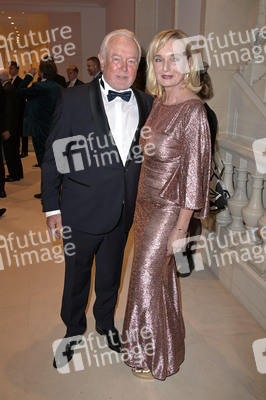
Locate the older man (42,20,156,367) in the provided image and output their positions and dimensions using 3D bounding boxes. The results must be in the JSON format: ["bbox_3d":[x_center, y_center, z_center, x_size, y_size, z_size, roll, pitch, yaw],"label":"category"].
[{"bbox_3d":[-0.185,0.079,1.816,0.580,1.810,0.380,-5,21,-13],"label":"older man"}]

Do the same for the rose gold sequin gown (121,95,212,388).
[{"bbox_3d":[0.170,0.243,1.802,0.450,1.510,0.390,9,22,23],"label":"rose gold sequin gown"}]

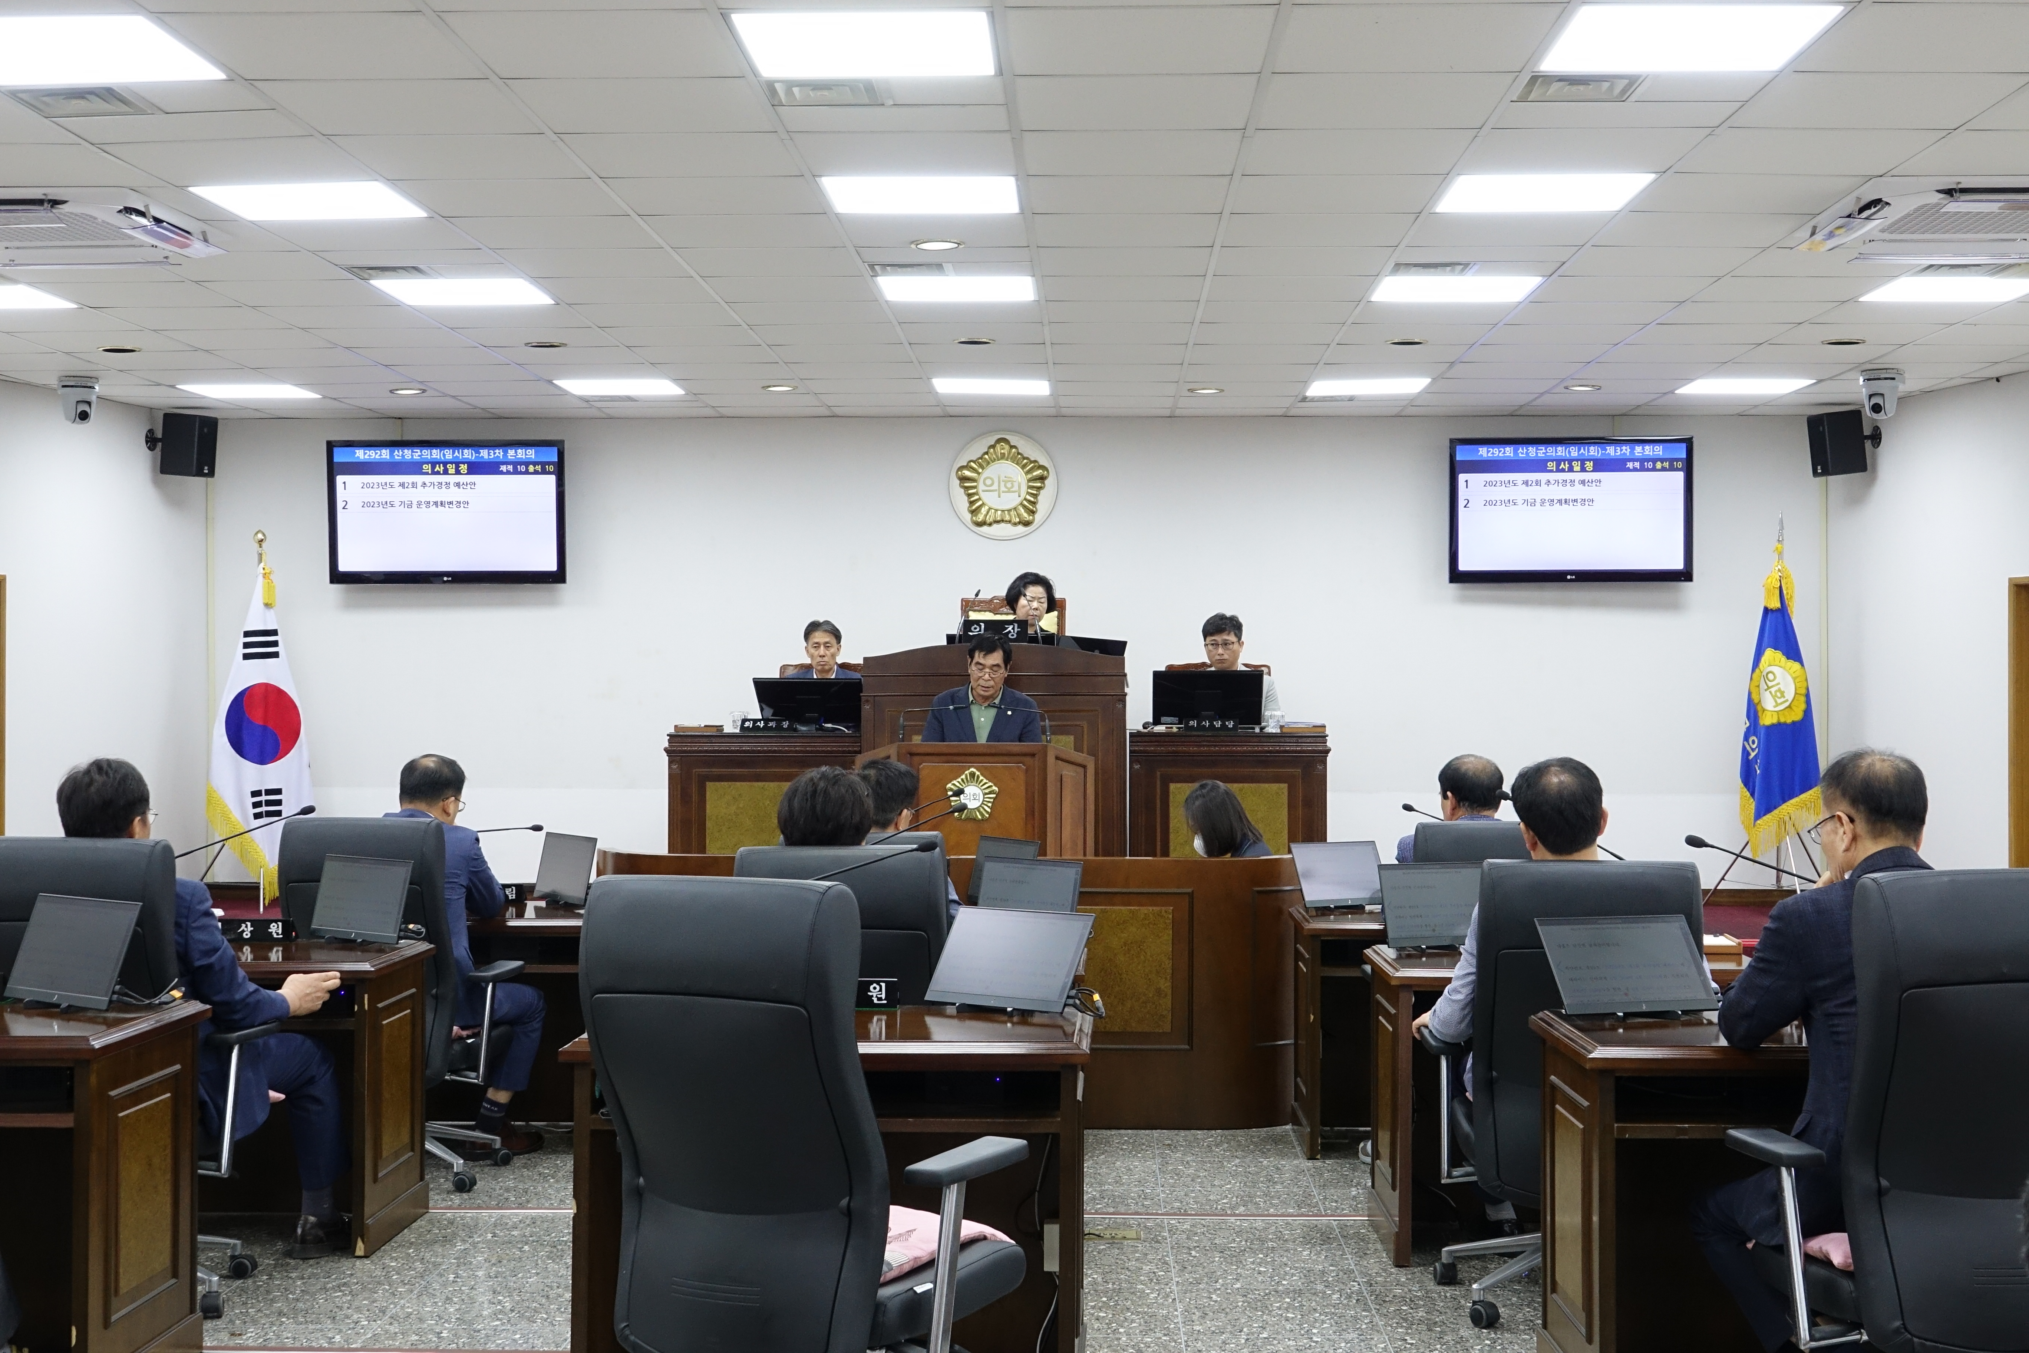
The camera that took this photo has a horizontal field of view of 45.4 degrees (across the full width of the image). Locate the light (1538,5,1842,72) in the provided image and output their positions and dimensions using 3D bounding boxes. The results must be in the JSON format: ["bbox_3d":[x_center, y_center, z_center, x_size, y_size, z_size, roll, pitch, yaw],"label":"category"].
[{"bbox_3d":[1.526,-1.460,5.507,0.600,0.060,0.590,0,0,2],"label":"light"}]

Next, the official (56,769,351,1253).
[{"bbox_3d":[-1.970,0.830,5.820,0.600,1.270,0.880,0,0,20],"label":"official"}]

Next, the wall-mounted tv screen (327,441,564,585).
[{"bbox_3d":[-3.088,-0.891,13.200,1.295,0.785,0.080,0,5,2],"label":"wall-mounted tv screen"}]

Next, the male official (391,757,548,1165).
[{"bbox_3d":[-1.710,0.880,7.370,0.550,1.280,0.880,0,0,22],"label":"male official"}]

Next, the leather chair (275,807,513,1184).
[{"bbox_3d":[-1.855,0.945,7.320,0.660,1.100,0.680,0,0,8],"label":"leather chair"}]

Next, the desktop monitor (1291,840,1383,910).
[{"bbox_3d":[1.098,0.666,8.170,0.350,0.234,0.110,0,-12,-27],"label":"desktop monitor"}]

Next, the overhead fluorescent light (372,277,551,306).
[{"bbox_3d":[-2.075,-1.470,9.166,0.600,0.050,0.600,0,0,2],"label":"overhead fluorescent light"}]

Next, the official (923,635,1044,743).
[{"bbox_3d":[-0.125,0.680,9.800,0.520,1.690,0.360,0,0,2],"label":"official"}]

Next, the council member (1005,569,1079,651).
[{"bbox_3d":[0.085,0.120,11.300,0.500,1.240,0.700,0,0,2],"label":"council member"}]

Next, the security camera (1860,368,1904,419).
[{"bbox_3d":[4.066,-1.312,11.352,0.190,0.240,0.190,0,0,33],"label":"security camera"}]

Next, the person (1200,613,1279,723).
[{"bbox_3d":[1.082,0.331,12.049,0.520,1.280,0.720,0,0,2],"label":"person"}]

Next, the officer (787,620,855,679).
[{"bbox_3d":[-0.944,0.366,12.049,0.520,1.280,0.720,0,0,2],"label":"officer"}]

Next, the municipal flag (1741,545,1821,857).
[{"bbox_3d":[3.987,0.107,12.618,0.440,1.680,0.280,0,0,8],"label":"municipal flag"}]

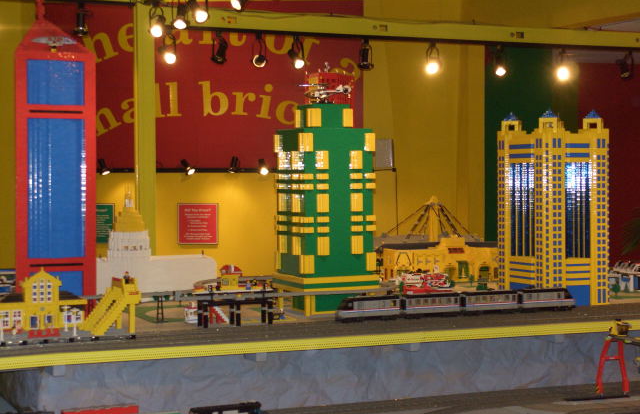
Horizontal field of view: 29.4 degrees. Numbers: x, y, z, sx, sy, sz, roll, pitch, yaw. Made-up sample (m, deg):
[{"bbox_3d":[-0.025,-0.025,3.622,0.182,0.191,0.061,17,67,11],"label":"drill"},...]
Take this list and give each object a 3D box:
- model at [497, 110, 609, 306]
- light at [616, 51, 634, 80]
[{"bbox_3d":[0.971,0.003,5.096,0.300,0.795,0.360,-1,2,-24],"label":"model"},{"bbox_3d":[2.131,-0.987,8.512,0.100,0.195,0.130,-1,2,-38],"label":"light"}]

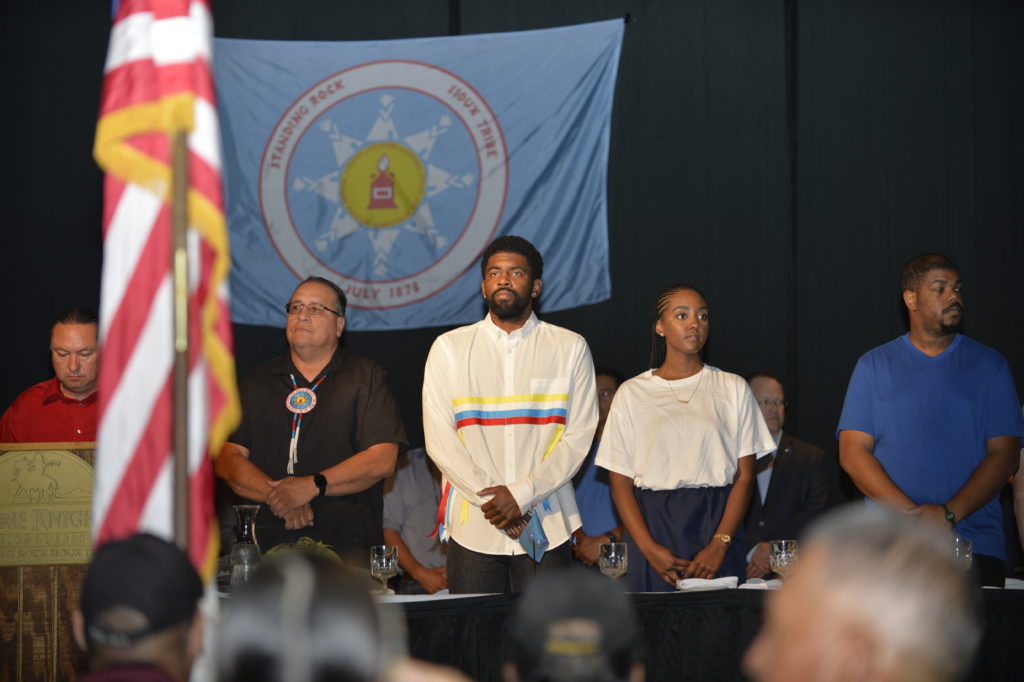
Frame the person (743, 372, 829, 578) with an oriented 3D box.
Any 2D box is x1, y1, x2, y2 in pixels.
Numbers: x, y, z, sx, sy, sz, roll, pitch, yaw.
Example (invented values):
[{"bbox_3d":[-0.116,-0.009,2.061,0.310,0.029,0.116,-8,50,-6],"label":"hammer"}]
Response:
[{"bbox_3d":[0.989,1.005,12.250,0.540,1.750,0.340,-1,-4,5],"label":"person"}]

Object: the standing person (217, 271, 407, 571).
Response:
[{"bbox_3d":[-0.649,0.672,10.080,0.620,1.760,0.420,-1,-4,8],"label":"standing person"}]

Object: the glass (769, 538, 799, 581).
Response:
[{"bbox_3d":[0.839,0.690,9.650,0.084,0.150,0.084,-1,-4,0],"label":"glass"}]

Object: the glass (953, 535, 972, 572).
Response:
[{"bbox_3d":[1.376,0.683,9.650,0.084,0.150,0.084,-1,-4,0],"label":"glass"}]

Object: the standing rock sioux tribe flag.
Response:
[{"bbox_3d":[-0.512,-0.671,12.750,1.880,1.240,0.080,-1,-4,0],"label":"standing rock sioux tribe flag"}]

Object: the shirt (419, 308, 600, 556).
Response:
[{"bbox_3d":[-0.005,0.298,10.080,0.570,0.785,0.350,-1,-4,0],"label":"shirt"}]

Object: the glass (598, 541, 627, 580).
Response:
[{"bbox_3d":[0.315,0.699,9.650,0.084,0.150,0.084,-1,-4,0],"label":"glass"}]

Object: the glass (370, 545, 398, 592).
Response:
[{"bbox_3d":[-0.393,0.707,9.650,0.084,0.150,0.084,-1,-4,0],"label":"glass"}]

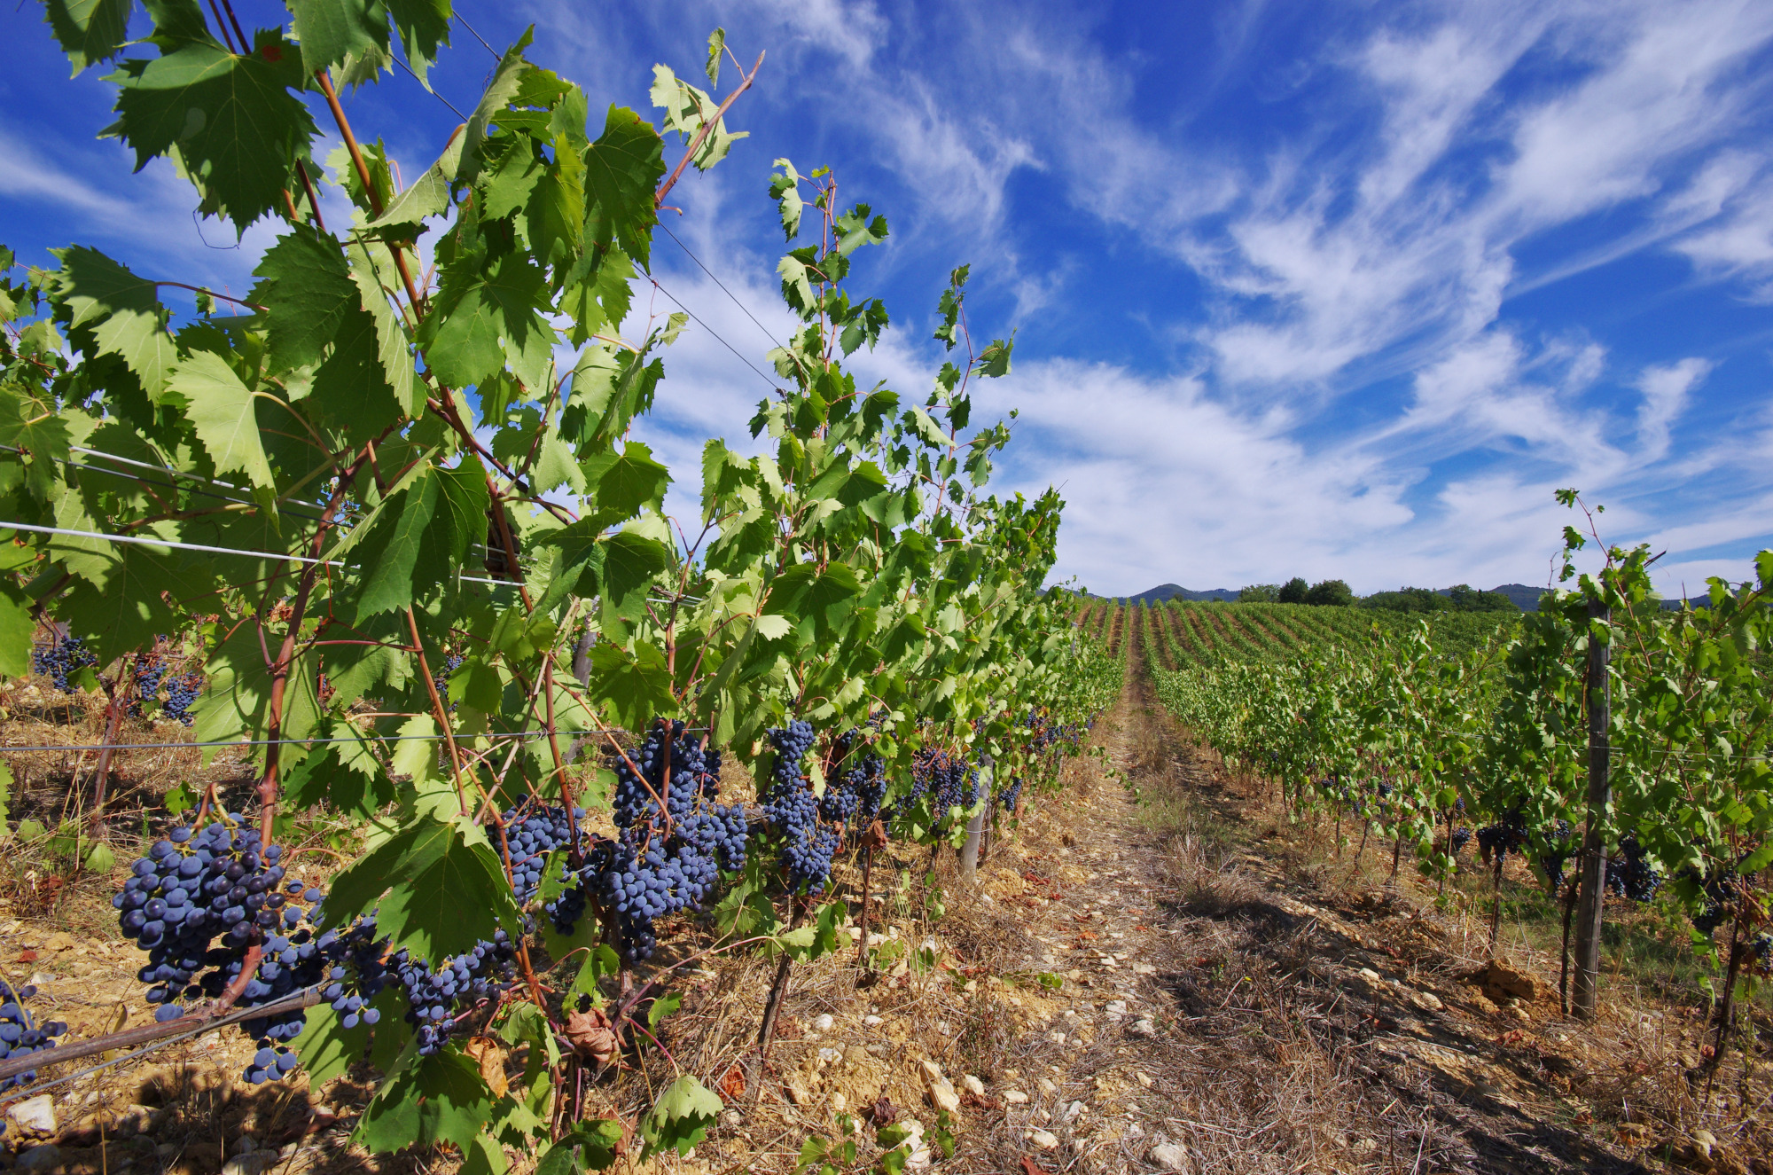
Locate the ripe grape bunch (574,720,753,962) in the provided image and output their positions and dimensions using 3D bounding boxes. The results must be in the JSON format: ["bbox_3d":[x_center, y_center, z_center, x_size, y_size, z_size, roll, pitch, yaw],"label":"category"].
[{"bbox_3d":[-0.321,0.365,1.060,0.235,0.335,0.190,1,-1,-17],"label":"ripe grape bunch"}]

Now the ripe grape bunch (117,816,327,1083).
[{"bbox_3d":[-0.595,0.324,0.660,0.145,0.225,0.130,1,-1,-42],"label":"ripe grape bunch"}]

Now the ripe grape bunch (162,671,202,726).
[{"bbox_3d":[-2.386,0.378,2.500,0.103,0.173,0.099,1,-1,-44],"label":"ripe grape bunch"}]

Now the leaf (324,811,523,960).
[{"bbox_3d":[-0.446,0.287,0.710,0.160,0.140,0.075,1,-18,-28],"label":"leaf"}]

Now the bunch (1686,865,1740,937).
[{"bbox_3d":[2.331,0.887,2.080,0.099,0.193,0.104,1,-1,-42],"label":"bunch"}]

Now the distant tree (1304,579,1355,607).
[{"bbox_3d":[96.036,1.796,160.000,10.000,7.500,9.500,1,-1,31],"label":"distant tree"}]

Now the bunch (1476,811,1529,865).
[{"bbox_3d":[2.669,1.083,3.200,0.189,0.228,0.180,0,-1,40],"label":"bunch"}]

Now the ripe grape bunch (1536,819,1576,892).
[{"bbox_3d":[2.447,0.982,2.700,0.118,0.246,0.113,0,-1,42],"label":"ripe grape bunch"}]

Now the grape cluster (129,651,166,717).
[{"bbox_3d":[-2.506,0.327,2.500,0.091,0.219,0.086,1,-1,-45],"label":"grape cluster"}]

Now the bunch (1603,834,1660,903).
[{"bbox_3d":[2.476,0.935,2.450,0.133,0.219,0.139,1,-1,-45],"label":"bunch"}]

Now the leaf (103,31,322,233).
[{"bbox_3d":[-0.559,-0.377,0.610,0.135,0.150,0.050,1,5,-39],"label":"leaf"}]

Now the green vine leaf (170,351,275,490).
[{"bbox_3d":[-0.586,-0.147,0.650,0.060,0.125,0.090,8,4,41],"label":"green vine leaf"}]

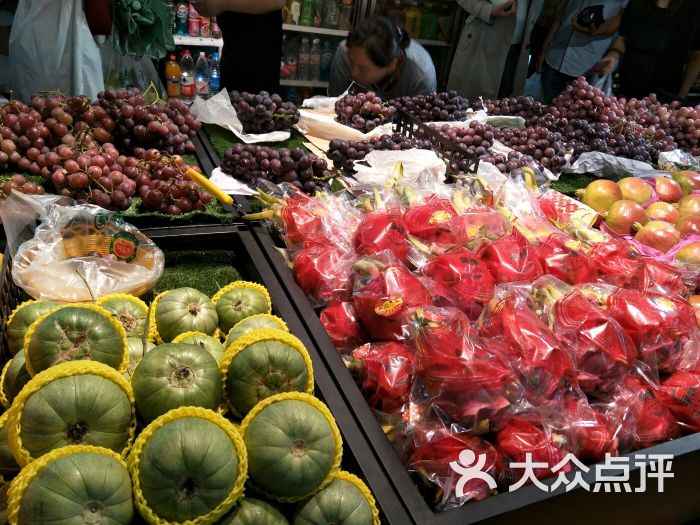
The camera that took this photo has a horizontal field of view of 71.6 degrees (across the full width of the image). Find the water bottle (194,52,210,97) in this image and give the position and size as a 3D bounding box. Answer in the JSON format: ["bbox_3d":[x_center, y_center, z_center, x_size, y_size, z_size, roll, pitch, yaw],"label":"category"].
[{"bbox_3d":[-0.690,-0.865,2.270,0.065,0.222,0.065,-3,32,-16],"label":"water bottle"}]

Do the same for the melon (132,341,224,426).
[{"bbox_3d":[-0.195,0.139,0.545,0.105,0.100,0.105,-10,33,-24],"label":"melon"}]

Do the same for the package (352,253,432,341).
[{"bbox_3d":[0.058,0.045,0.665,0.105,0.105,0.125,9,31,7],"label":"package"}]

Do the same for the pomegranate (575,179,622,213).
[{"bbox_3d":[0.532,-0.140,1.030,0.090,0.083,0.088,19,29,24],"label":"pomegranate"}]

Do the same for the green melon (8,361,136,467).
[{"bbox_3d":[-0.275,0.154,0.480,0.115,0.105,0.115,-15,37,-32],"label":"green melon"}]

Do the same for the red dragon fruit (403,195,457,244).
[{"bbox_3d":[0.131,-0.071,0.800,0.100,0.092,0.108,12,31,8],"label":"red dragon fruit"}]

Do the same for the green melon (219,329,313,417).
[{"bbox_3d":[-0.098,0.132,0.570,0.110,0.105,0.110,-10,33,-24],"label":"green melon"}]

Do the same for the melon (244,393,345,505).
[{"bbox_3d":[-0.061,0.193,0.506,0.105,0.100,0.105,3,30,-2],"label":"melon"}]

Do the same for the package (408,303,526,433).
[{"bbox_3d":[0.133,0.125,0.560,0.125,0.100,0.115,14,27,16],"label":"package"}]

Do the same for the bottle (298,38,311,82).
[{"bbox_3d":[-0.270,-1.202,2.880,0.066,0.232,0.066,6,26,0],"label":"bottle"}]

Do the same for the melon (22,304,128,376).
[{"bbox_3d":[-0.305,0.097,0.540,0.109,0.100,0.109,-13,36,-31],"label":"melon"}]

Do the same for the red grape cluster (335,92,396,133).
[{"bbox_3d":[0.036,-0.349,1.130,0.145,0.095,0.120,7,30,0],"label":"red grape cluster"}]

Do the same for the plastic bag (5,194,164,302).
[{"bbox_3d":[-0.399,-0.020,0.730,0.215,0.105,0.180,-9,30,-28],"label":"plastic bag"}]

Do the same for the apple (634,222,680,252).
[{"bbox_3d":[0.596,-0.048,0.940,0.086,0.080,0.086,22,30,30],"label":"apple"}]

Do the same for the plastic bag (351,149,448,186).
[{"bbox_3d":[0.106,-0.201,1.040,0.195,0.065,0.120,8,26,4],"label":"plastic bag"}]

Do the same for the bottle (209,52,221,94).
[{"bbox_3d":[-0.681,-0.949,2.450,0.065,0.222,0.065,5,30,0],"label":"bottle"}]

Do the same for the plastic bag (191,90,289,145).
[{"bbox_3d":[-0.287,-0.382,1.270,0.250,0.090,0.180,5,30,0],"label":"plastic bag"}]

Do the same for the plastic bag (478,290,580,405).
[{"bbox_3d":[0.222,0.105,0.600,0.110,0.100,0.135,-1,31,-10],"label":"plastic bag"}]

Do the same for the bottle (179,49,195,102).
[{"bbox_3d":[-0.751,-0.859,2.230,0.066,0.235,0.066,-4,32,-17],"label":"bottle"}]

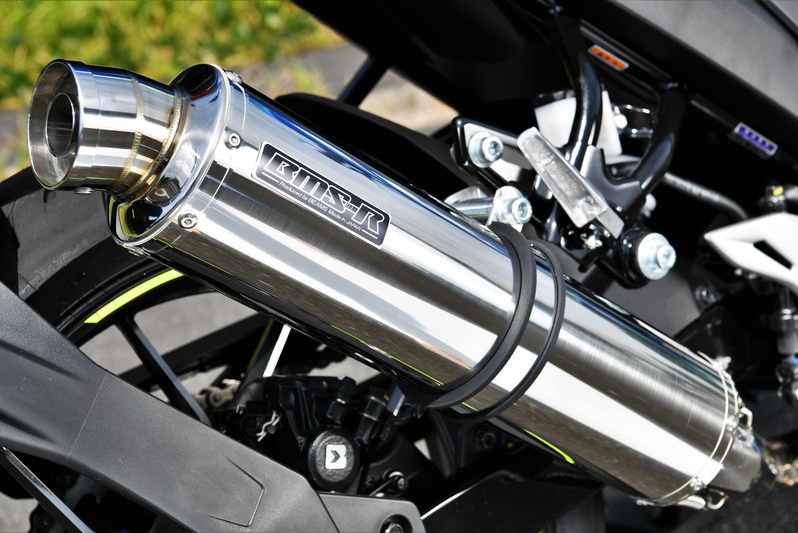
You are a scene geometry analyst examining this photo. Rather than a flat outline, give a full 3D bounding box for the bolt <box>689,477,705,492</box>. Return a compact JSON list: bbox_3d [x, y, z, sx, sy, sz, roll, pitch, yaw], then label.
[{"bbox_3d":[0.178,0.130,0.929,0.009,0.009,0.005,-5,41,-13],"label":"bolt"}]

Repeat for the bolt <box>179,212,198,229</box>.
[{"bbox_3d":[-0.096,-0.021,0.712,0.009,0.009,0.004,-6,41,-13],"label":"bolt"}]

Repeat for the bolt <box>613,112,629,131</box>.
[{"bbox_3d":[0.140,-0.091,0.980,0.011,0.011,0.007,-14,10,-37],"label":"bolt"}]

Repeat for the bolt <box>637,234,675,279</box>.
[{"bbox_3d":[0.145,-0.006,0.880,0.026,0.026,0.013,-14,10,-37],"label":"bolt"}]

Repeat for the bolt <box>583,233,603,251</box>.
[{"bbox_3d":[0.113,-0.015,0.905,0.011,0.011,0.009,-14,10,-37],"label":"bolt"}]

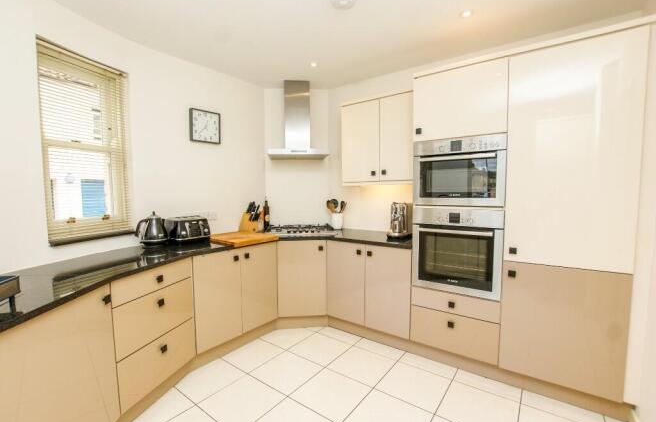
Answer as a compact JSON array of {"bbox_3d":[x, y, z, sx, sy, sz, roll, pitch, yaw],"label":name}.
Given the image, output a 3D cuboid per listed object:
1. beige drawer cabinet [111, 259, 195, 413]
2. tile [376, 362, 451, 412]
[{"bbox_3d":[-1.314,0.712,1.786,0.560,0.733,0.556,1,4,16],"label":"beige drawer cabinet"},{"bbox_3d":[0.590,1.196,1.876,0.390,0.010,0.390,2,5,33],"label":"tile"}]

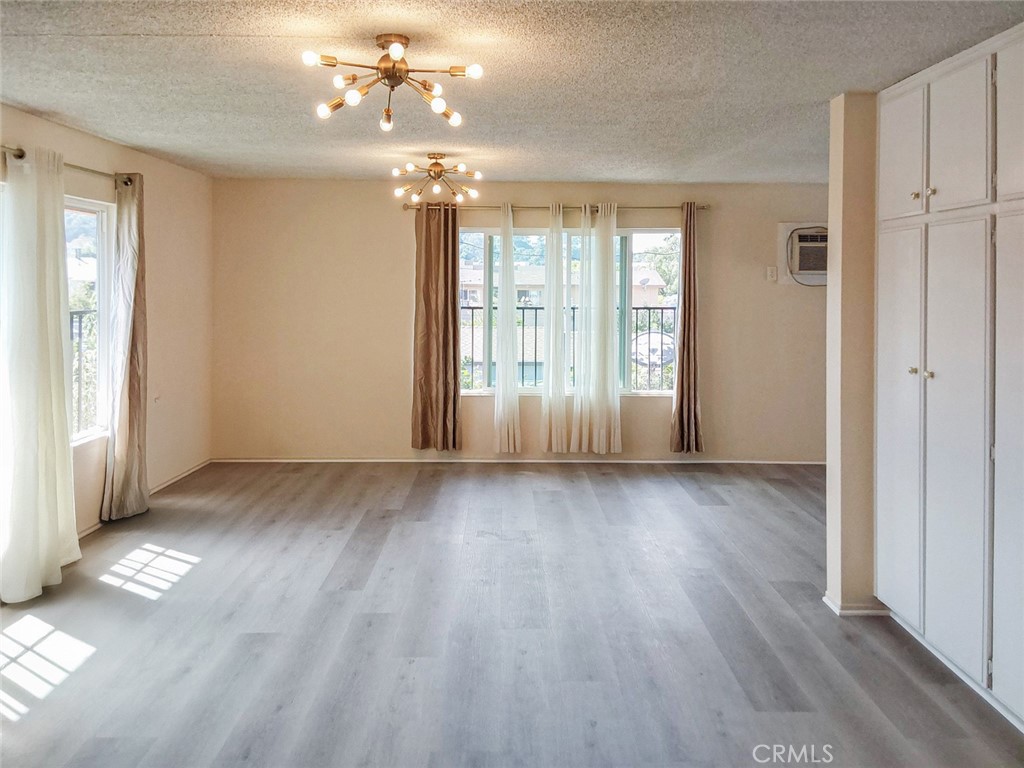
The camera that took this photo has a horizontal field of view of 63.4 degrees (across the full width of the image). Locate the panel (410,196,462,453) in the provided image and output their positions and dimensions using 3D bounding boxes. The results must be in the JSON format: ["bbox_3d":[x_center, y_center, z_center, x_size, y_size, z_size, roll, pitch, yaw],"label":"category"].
[{"bbox_3d":[-0.643,-0.489,7.050,0.440,2.120,0.120,0,5,0],"label":"panel"}]

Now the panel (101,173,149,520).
[{"bbox_3d":[-2.411,-0.234,5.180,0.180,2.100,0.280,0,5,0],"label":"panel"}]

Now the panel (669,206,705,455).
[{"bbox_3d":[1.498,-0.491,7.070,0.280,2.130,0.120,0,5,0],"label":"panel"}]

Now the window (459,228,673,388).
[{"bbox_3d":[0.488,-0.626,7.150,2.050,1.430,0.110,0,5,0],"label":"window"}]

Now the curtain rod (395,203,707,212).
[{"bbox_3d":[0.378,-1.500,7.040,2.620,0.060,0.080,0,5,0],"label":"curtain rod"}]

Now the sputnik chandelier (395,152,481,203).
[{"bbox_3d":[-0.523,-1.451,5.820,0.640,0.315,0.640,0,5,0],"label":"sputnik chandelier"}]

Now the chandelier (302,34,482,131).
[{"bbox_3d":[-0.440,-1.116,3.060,0.640,0.310,0.640,0,5,0],"label":"chandelier"}]

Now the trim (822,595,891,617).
[{"bbox_3d":[1.626,1.039,3.920,0.245,0.055,0.190,0,5,0],"label":"trim"}]

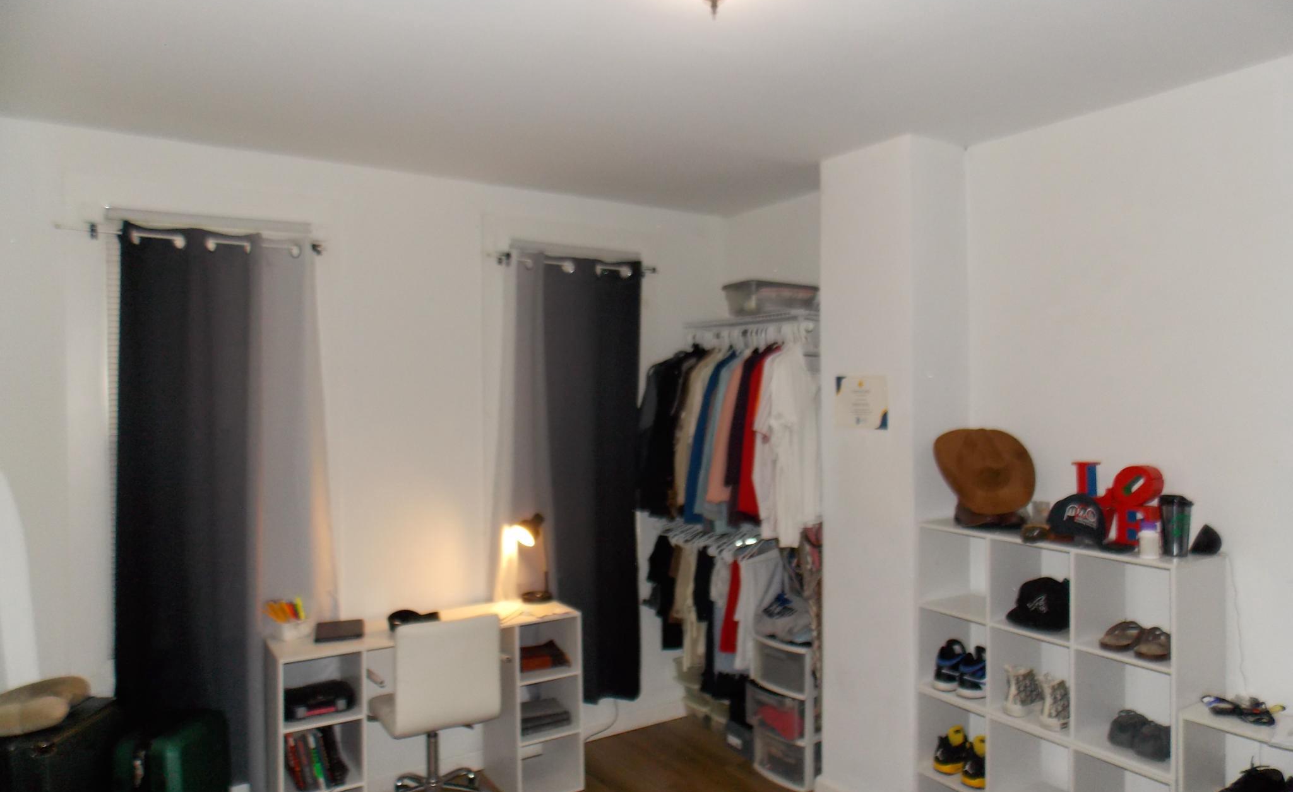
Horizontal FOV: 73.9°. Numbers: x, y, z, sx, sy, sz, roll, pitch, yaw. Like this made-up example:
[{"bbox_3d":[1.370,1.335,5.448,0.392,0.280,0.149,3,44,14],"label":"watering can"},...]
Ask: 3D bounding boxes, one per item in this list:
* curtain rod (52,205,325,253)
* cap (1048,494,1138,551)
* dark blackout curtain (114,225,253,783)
[{"bbox_3d":[-1.699,-0.590,3.255,0.900,0.060,0.100,-1,1,-33],"label":"curtain rod"},{"bbox_3d":[1.429,0.410,2.784,0.175,0.152,0.260,-1,1,-30],"label":"cap"},{"bbox_3d":[-1.719,0.432,3.223,0.460,2.140,0.100,-1,1,-33],"label":"dark blackout curtain"}]

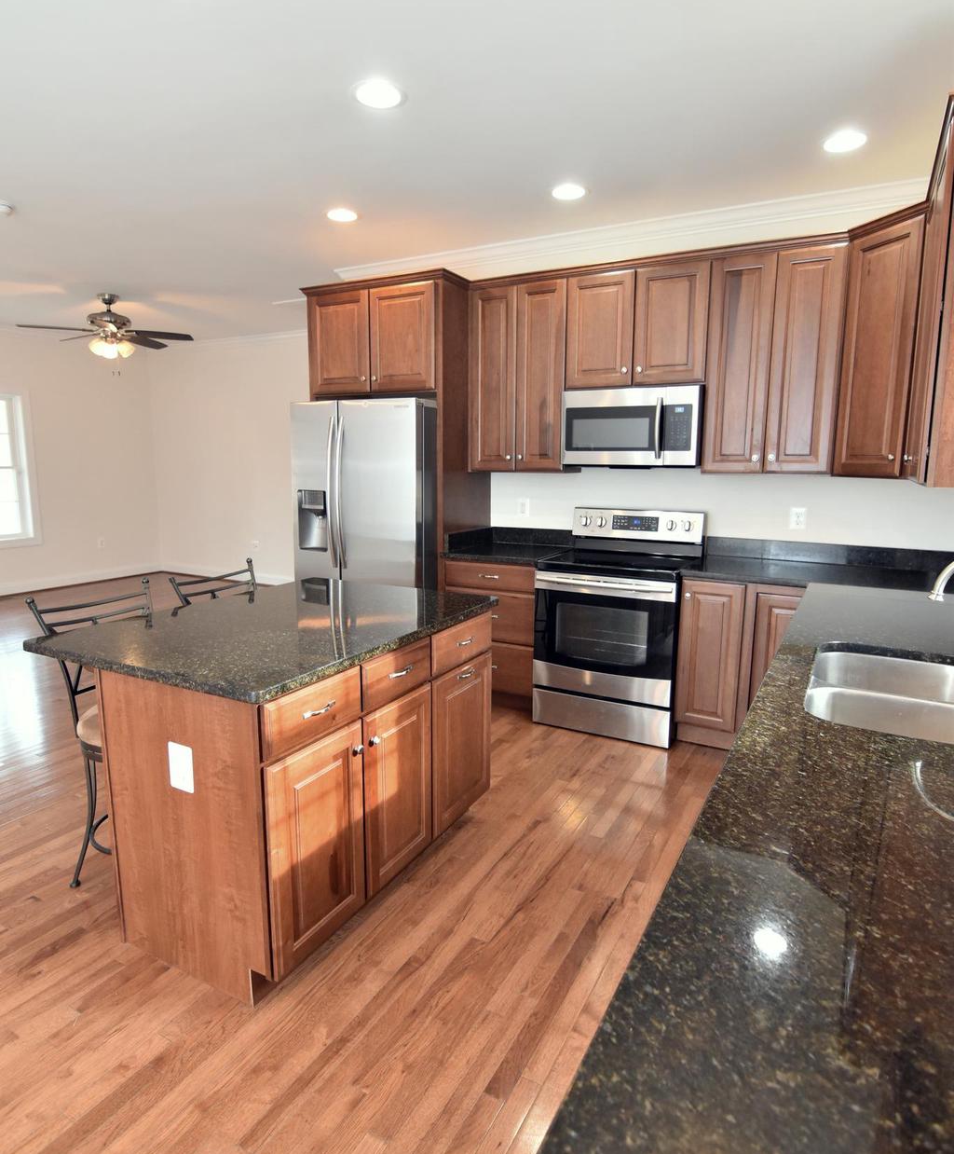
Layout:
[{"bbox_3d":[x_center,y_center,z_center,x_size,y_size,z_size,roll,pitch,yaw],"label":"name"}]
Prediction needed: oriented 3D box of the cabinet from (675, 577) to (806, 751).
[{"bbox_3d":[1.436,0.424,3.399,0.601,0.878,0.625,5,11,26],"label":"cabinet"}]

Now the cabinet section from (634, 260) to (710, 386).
[{"bbox_3d":[1.086,-1.336,3.461,0.377,0.604,0.330,5,11,27],"label":"cabinet section"}]

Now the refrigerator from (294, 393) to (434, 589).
[{"bbox_3d":[-0.571,-0.198,4.247,0.928,1.816,0.835,5,11,27],"label":"refrigerator"}]

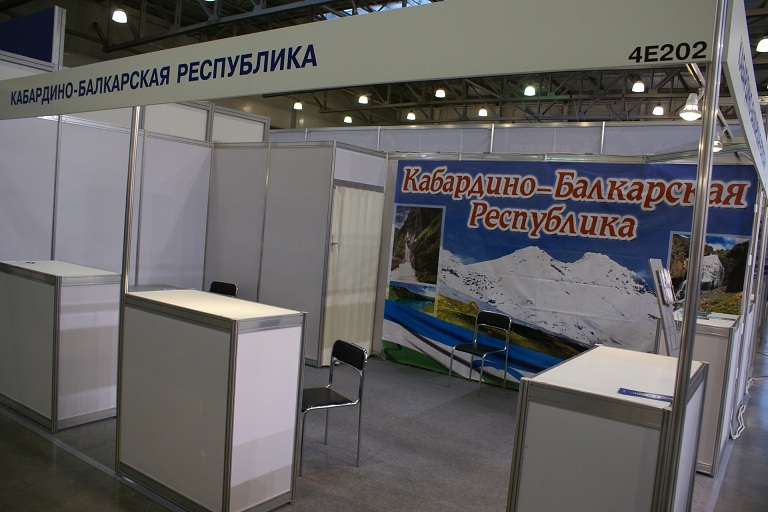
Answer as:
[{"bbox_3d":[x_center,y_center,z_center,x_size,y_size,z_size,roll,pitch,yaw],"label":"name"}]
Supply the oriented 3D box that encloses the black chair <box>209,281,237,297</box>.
[{"bbox_3d":[-2.040,0.710,6.703,0.440,0.800,0.460,6,4,30],"label":"black chair"}]

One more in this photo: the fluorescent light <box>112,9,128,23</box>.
[{"bbox_3d":[-9.378,-8.524,20.500,0.500,0.520,0.500,7,4,35],"label":"fluorescent light"}]

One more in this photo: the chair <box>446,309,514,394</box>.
[{"bbox_3d":[0.983,0.994,5.983,0.440,0.800,0.460,8,4,43],"label":"chair"}]

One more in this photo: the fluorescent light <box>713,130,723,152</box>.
[{"bbox_3d":[2.155,-0.745,3.750,0.115,0.150,0.115,7,4,35],"label":"fluorescent light"}]

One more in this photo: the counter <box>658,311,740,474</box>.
[{"bbox_3d":[2.479,1.017,4.596,0.500,1.110,1.000,7,4,35],"label":"counter"}]

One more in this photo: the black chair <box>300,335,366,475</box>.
[{"bbox_3d":[-0.455,0.995,3.900,0.460,0.800,0.440,2,4,-35],"label":"black chair"}]

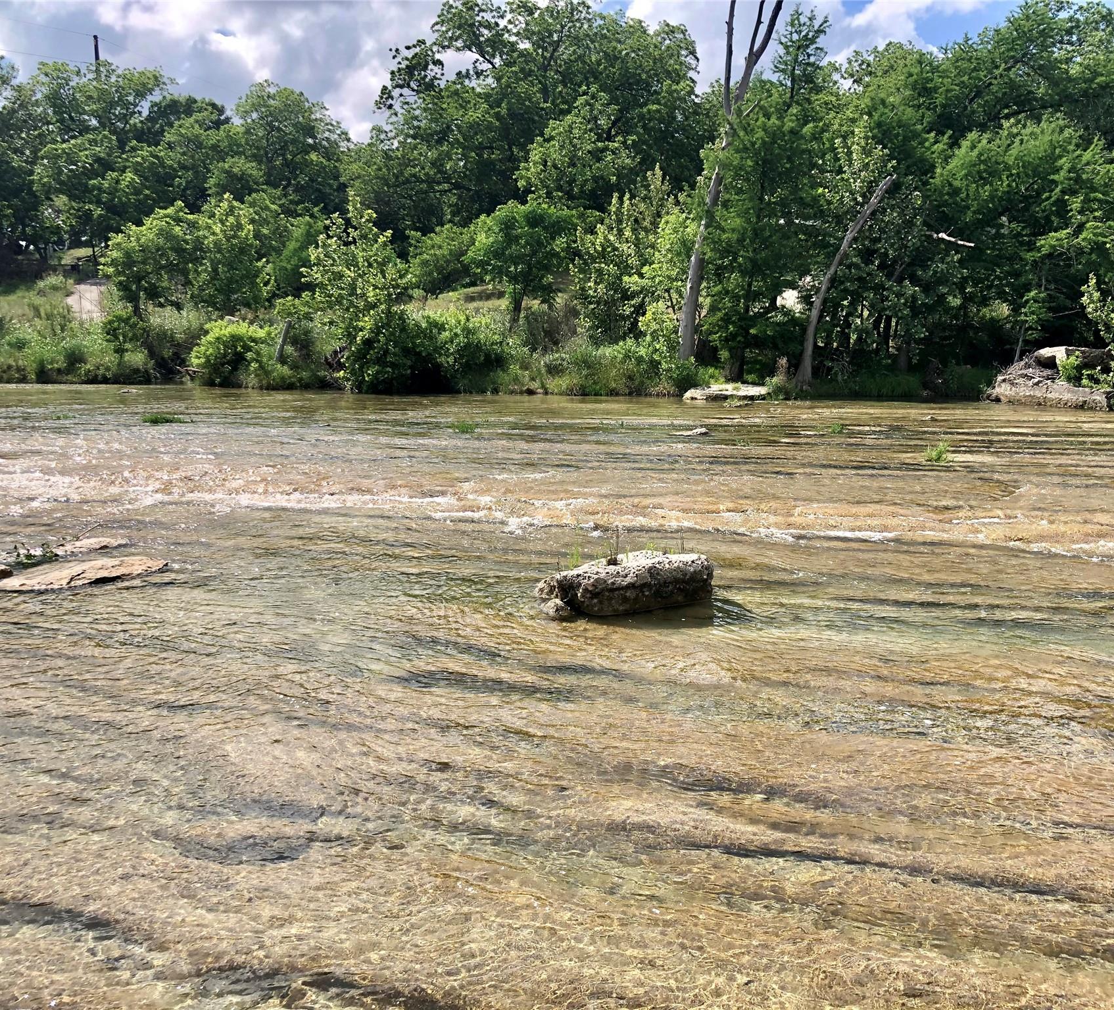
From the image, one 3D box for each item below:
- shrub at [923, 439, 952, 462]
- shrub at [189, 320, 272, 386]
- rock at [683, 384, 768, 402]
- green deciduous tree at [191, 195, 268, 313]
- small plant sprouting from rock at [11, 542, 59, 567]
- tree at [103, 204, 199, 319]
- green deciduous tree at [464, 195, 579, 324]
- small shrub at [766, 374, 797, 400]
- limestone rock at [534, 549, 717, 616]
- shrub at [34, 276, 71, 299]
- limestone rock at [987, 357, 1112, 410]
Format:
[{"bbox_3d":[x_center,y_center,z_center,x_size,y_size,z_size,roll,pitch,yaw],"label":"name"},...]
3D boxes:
[{"bbox_3d":[4.760,-0.678,13.652,0.320,0.270,0.290,3,9,19],"label":"shrub"},{"bbox_3d":[-10.180,-4.745,34.000,2.540,1.970,2.300,-3,9,-16],"label":"shrub"},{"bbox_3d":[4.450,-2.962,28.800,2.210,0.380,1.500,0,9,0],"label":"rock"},{"bbox_3d":[-12.950,-9.661,42.837,2.950,4.600,2.900,-3,9,-17],"label":"green deciduous tree"},{"bbox_3d":[-3.770,0.364,7.893,0.320,0.130,0.230,-4,9,-24],"label":"small plant sprouting from rock"},{"bbox_3d":[-16.100,-9.512,42.860,3.700,4.400,3.500,-3,9,-21],"label":"tree"},{"bbox_3d":[-1.197,-8.237,37.000,3.640,4.360,3.400,0,9,-2],"label":"green deciduous tree"},{"bbox_3d":[5.863,-3.069,28.500,0.780,0.640,0.750,2,9,11],"label":"small shrub"},{"bbox_3d":[0.415,0.472,6.746,1.040,0.250,0.420,-4,10,-26],"label":"limestone rock"},{"bbox_3d":[-23.155,-10.020,50.000,1.700,1.030,1.500,-4,10,-24],"label":"shrub"},{"bbox_3d":[11.600,-2.932,25.751,2.750,1.100,1.700,5,10,30],"label":"limestone rock"}]

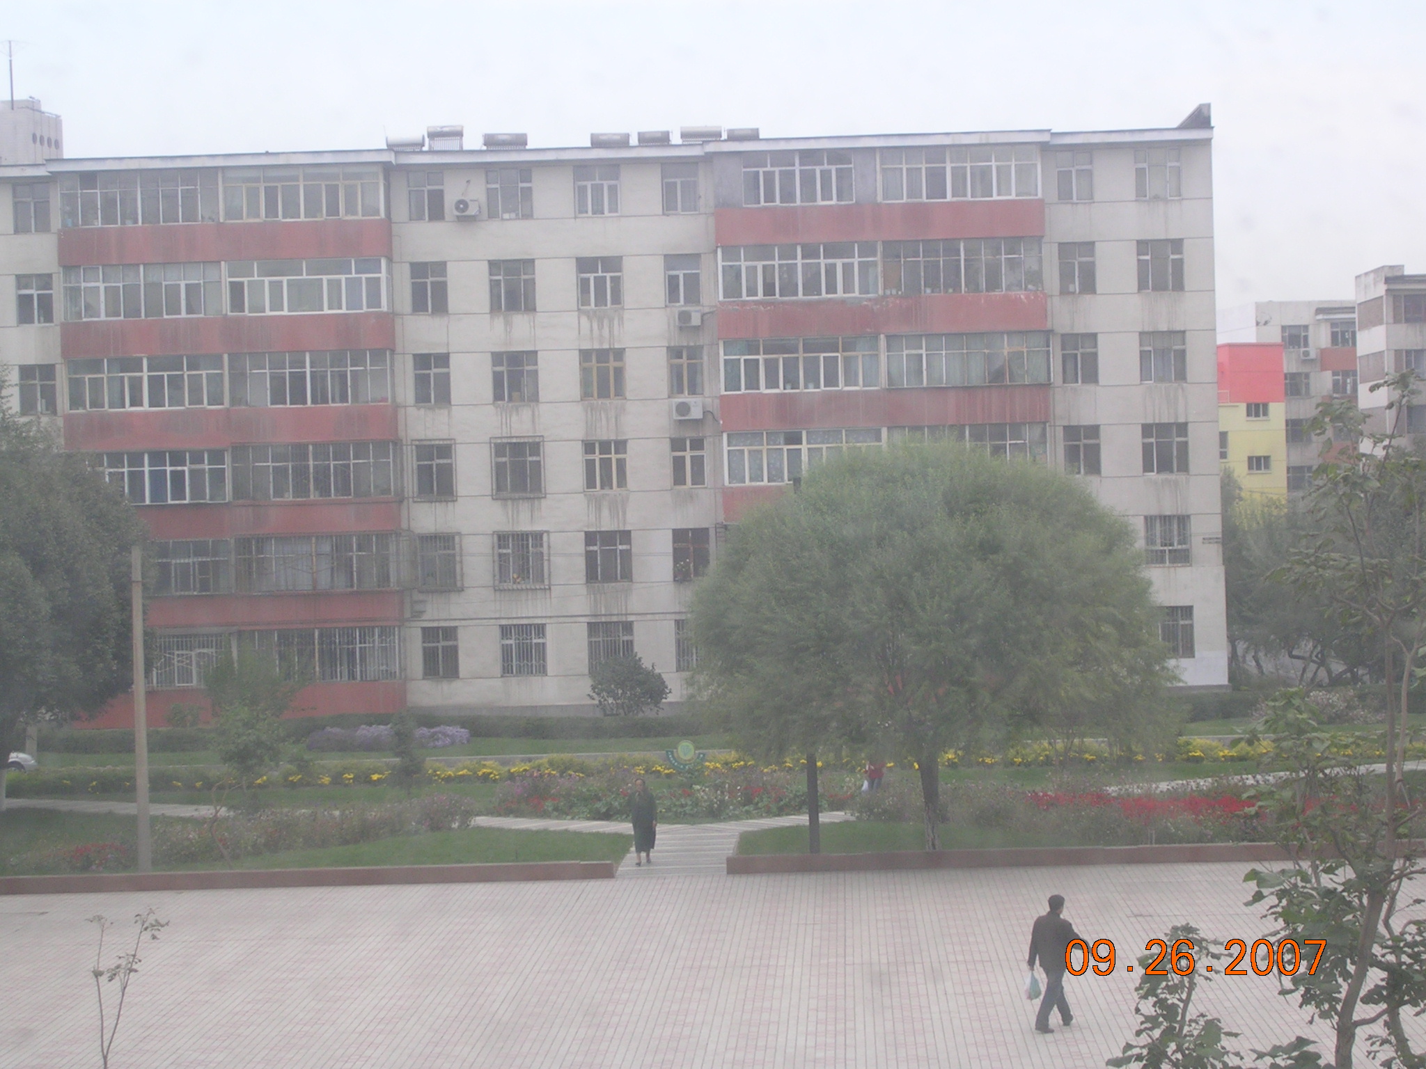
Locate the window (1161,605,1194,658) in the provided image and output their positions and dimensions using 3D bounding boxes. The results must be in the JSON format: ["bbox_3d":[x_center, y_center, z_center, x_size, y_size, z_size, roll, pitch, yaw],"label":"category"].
[{"bbox_3d":[14.048,2.980,108.298,1.362,1.550,0.150,-2,1,1],"label":"window"}]

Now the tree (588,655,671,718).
[{"bbox_3d":[-2.415,4.561,103.652,2.350,2.018,2.200,-2,1,1],"label":"tree"}]

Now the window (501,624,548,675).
[{"bbox_3d":[-5.816,3.554,108.656,1.401,1.572,0.150,-2,1,1],"label":"window"}]

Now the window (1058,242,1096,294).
[{"bbox_3d":[11.171,-8.164,108.631,1.082,1.574,0.150,-2,1,1],"label":"window"}]

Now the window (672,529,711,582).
[{"bbox_3d":[-0.688,0.635,112.126,1.151,1.695,0.200,-2,0,2],"label":"window"}]

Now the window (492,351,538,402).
[{"bbox_3d":[-6.154,-4.906,110.250,1.412,1.554,0.150,-2,0,0],"label":"window"}]

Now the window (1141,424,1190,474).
[{"bbox_3d":[13.872,-2.631,108.651,1.426,1.497,0.150,-2,1,1],"label":"window"}]

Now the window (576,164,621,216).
[{"bbox_3d":[-3.564,-10.589,108.970,1.362,1.503,0.150,-2,1,1],"label":"window"}]

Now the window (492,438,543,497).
[{"bbox_3d":[-6.182,-2.113,112.011,1.568,1.822,0.300,-2,0,2],"label":"window"}]

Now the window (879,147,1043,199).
[{"bbox_3d":[7.389,-10.892,106.806,4.756,1.545,0.150,-2,1,1],"label":"window"}]

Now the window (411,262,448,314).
[{"bbox_3d":[-8.687,-7.560,108.539,1.113,1.553,0.150,-2,1,1],"label":"window"}]

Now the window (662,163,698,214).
[{"bbox_3d":[-1.010,-10.651,108.904,1.053,1.511,0.150,-2,1,1],"label":"window"}]

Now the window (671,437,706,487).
[{"bbox_3d":[-0.747,-2.208,108.024,1.010,1.500,0.150,-2,1,1],"label":"window"}]

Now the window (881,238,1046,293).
[{"bbox_3d":[7.526,-8.097,106.846,4.825,1.569,0.150,-2,1,1],"label":"window"}]

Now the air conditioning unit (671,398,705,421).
[{"bbox_3d":[-0.761,-3.891,109.981,0.949,0.664,0.360,-2,0,0],"label":"air conditioning unit"}]

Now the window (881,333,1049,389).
[{"bbox_3d":[7.865,-5.375,109.219,5.072,1.572,0.200,-2,0,0],"label":"window"}]

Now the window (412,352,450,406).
[{"bbox_3d":[-8.588,-4.728,108.164,1.111,1.567,0.150,-2,1,1],"label":"window"}]

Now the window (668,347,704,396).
[{"bbox_3d":[-0.823,-5.021,108.990,1.020,1.479,0.150,-2,1,1],"label":"window"}]

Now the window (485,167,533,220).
[{"bbox_3d":[-6.326,-10.607,110.227,1.410,1.589,0.150,-2,0,0],"label":"window"}]

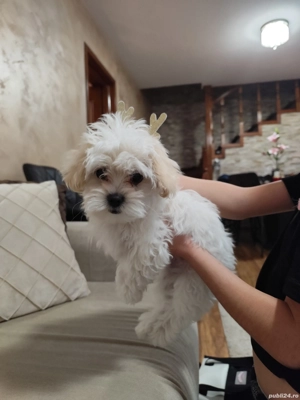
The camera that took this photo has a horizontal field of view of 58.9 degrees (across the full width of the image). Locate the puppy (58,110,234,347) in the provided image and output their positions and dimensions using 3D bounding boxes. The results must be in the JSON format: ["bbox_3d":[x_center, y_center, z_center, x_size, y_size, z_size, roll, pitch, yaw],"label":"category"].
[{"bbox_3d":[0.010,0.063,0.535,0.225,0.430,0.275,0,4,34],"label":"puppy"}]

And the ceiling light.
[{"bbox_3d":[1.398,-1.847,2.974,0.285,0.170,0.285,-1,3,10],"label":"ceiling light"}]

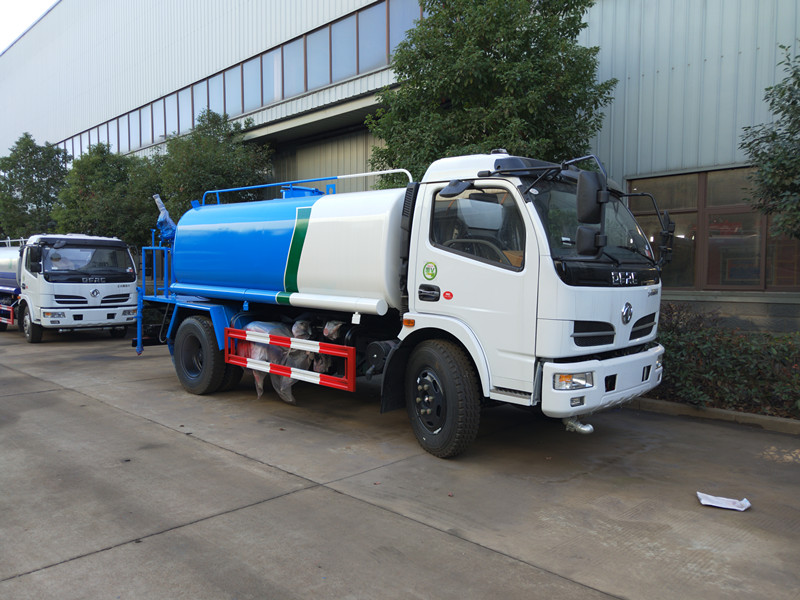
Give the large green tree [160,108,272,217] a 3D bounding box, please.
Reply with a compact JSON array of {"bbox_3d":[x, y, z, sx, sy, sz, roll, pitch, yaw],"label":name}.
[{"bbox_3d":[-4.600,-1.950,14.250,3.200,5.400,3.200,3,4,42],"label":"large green tree"}]

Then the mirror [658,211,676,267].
[{"bbox_3d":[2.620,-0.620,5.650,0.140,0.550,0.200,2,4,28],"label":"mirror"}]

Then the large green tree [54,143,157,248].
[{"bbox_3d":[-9.550,-2.200,18.700,3.400,5.500,3.400,3,4,42],"label":"large green tree"}]

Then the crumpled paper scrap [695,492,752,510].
[{"bbox_3d":[2.180,1.345,3.880,0.310,0.040,0.180,2,4,29],"label":"crumpled paper scrap"}]

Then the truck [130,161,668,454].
[{"bbox_3d":[-0.540,-0.130,6.790,6.650,2.640,2.360,3,4,42],"label":"truck"}]

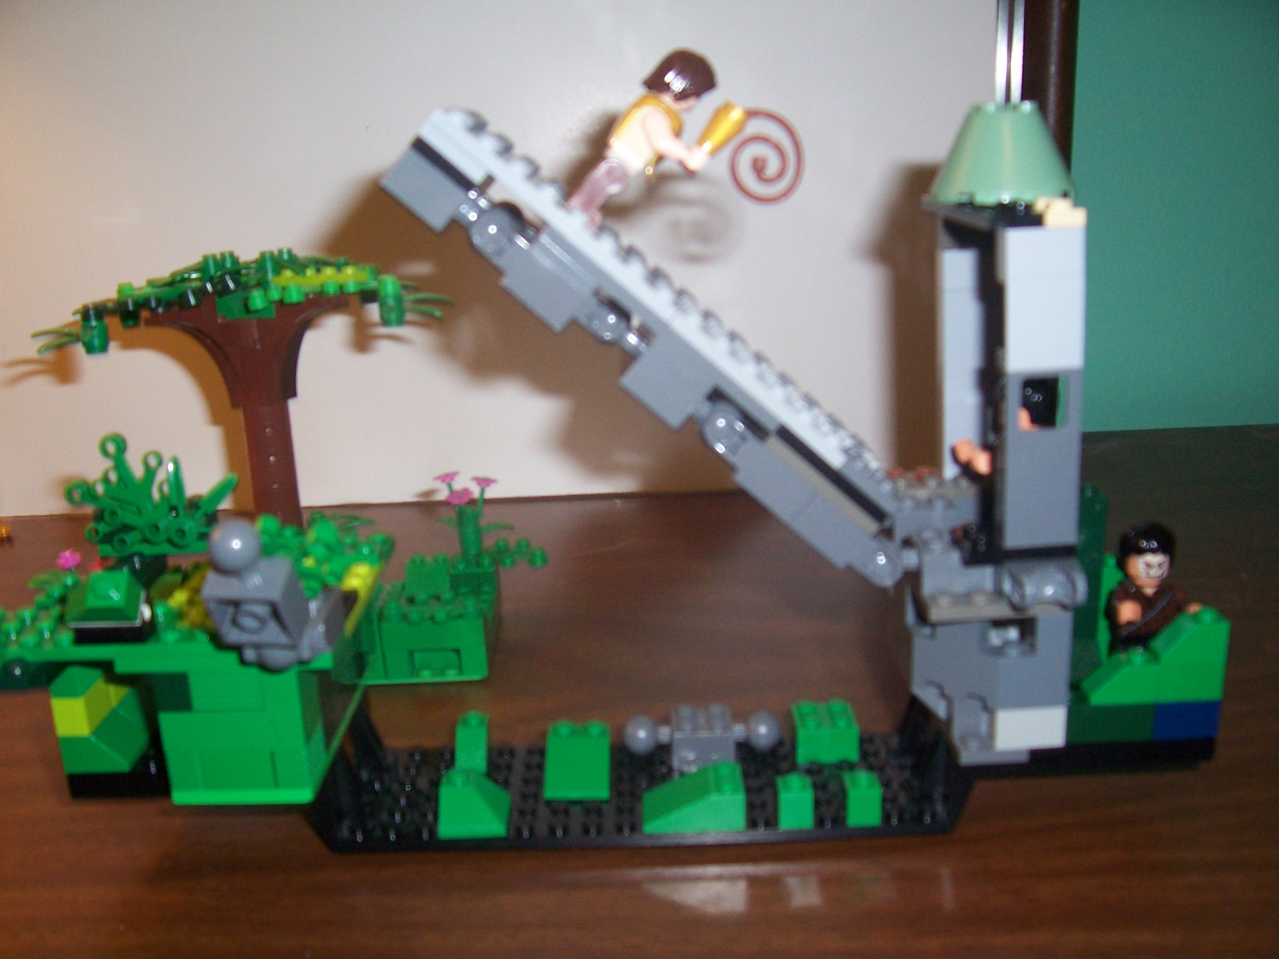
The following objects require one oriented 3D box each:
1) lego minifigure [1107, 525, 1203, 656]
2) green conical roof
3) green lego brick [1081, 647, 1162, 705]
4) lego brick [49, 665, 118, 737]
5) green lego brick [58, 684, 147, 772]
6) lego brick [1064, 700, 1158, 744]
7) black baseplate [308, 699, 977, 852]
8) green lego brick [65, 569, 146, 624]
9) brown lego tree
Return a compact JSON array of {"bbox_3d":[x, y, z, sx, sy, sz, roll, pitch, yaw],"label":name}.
[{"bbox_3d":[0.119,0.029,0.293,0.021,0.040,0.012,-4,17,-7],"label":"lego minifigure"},{"bbox_3d":[0.079,-0.070,0.272,0.032,0.021,0.032,-2,17,1],"label":"green conical roof"},{"bbox_3d":[0.110,0.045,0.287,0.016,0.011,0.008,-2,17,1],"label":"green lego brick"},{"bbox_3d":[-0.130,0.051,0.294,0.008,0.012,0.016,-2,17,1],"label":"lego brick"},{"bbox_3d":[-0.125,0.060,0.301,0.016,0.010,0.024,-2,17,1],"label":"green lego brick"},{"bbox_3d":[0.106,0.055,0.291,0.023,0.010,0.010,-2,17,1],"label":"lego brick"},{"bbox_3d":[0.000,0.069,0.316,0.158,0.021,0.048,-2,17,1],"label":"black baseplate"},{"bbox_3d":[-0.120,0.027,0.281,0.017,0.011,0.013,-2,17,1],"label":"green lego brick"},{"bbox_3d":[-0.128,-0.026,0.415,0.129,0.099,0.050,-2,17,1],"label":"brown lego tree"}]

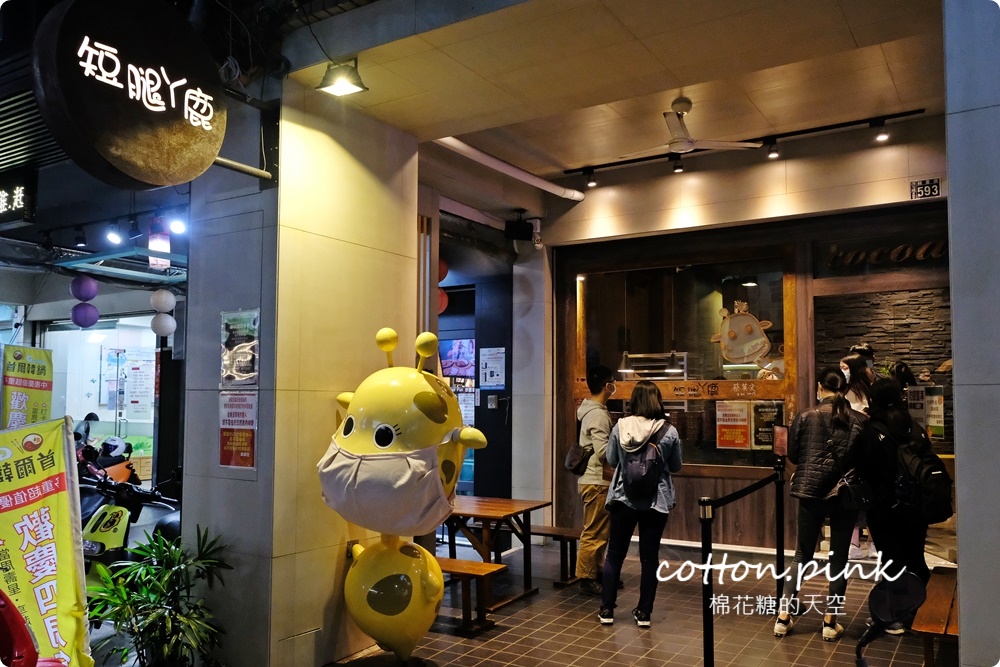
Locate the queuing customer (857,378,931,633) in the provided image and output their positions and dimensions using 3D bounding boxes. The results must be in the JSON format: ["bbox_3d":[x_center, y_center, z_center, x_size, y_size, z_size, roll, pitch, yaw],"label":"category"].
[{"bbox_3d":[2.553,1.095,4.830,0.480,1.580,0.480,1,-4,-15],"label":"queuing customer"}]

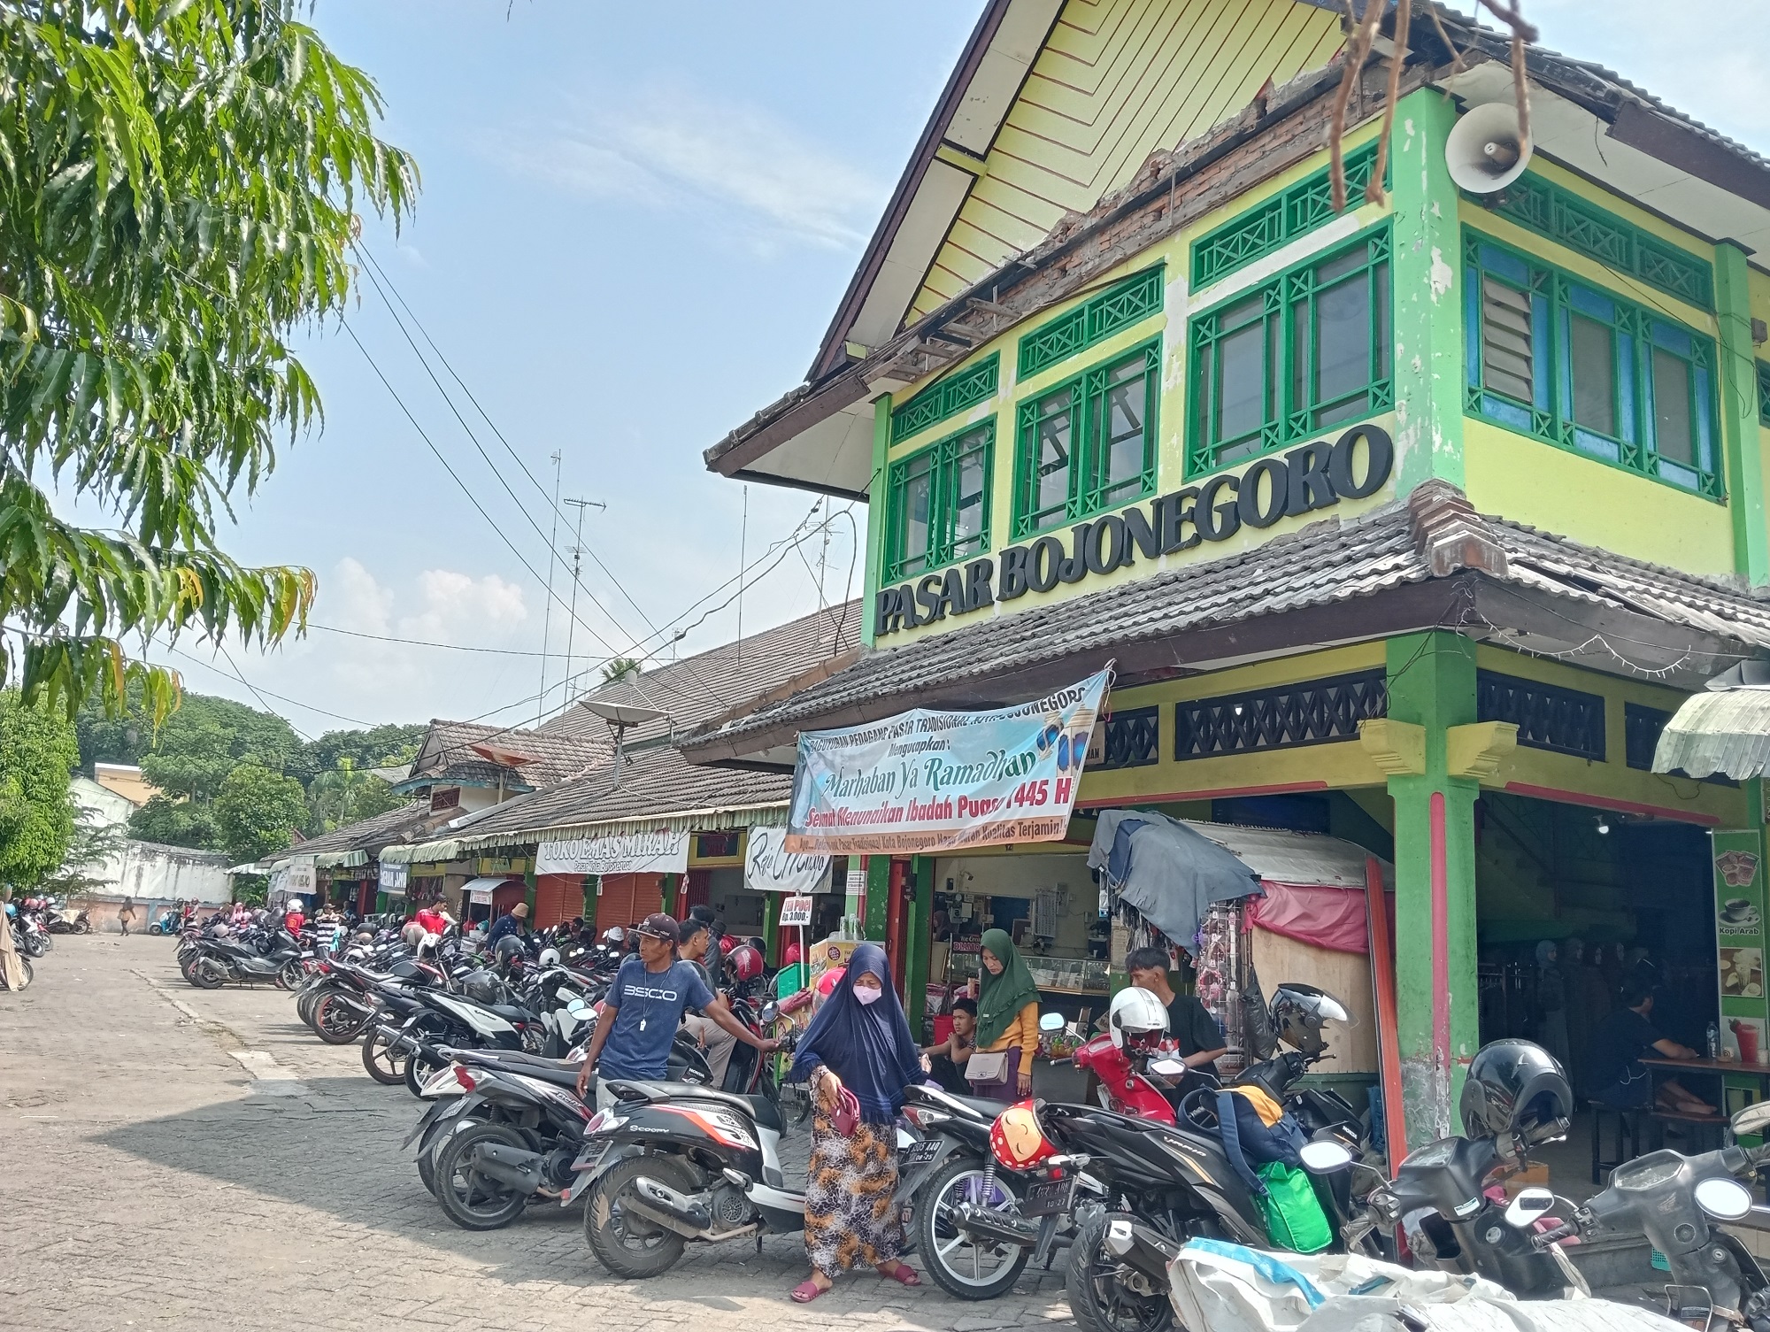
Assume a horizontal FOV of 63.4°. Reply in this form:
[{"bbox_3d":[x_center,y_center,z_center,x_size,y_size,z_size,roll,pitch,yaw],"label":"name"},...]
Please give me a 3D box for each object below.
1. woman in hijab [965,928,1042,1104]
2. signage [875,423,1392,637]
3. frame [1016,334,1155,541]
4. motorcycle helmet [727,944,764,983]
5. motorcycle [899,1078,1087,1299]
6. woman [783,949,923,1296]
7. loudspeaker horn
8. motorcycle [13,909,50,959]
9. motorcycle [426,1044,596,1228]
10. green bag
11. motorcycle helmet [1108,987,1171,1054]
[{"bbox_3d":[0.632,2.206,7.684,0.380,1.580,0.480,14,-15,-42],"label":"woman in hijab"},{"bbox_3d":[1.445,-0.897,11.230,0.100,0.489,6.210,10,-13,-29],"label":"signage"},{"bbox_3d":[1.565,-1.767,11.385,0.100,1.255,1.850,10,-13,-29],"label":"frame"},{"bbox_3d":[-0.984,2.095,10.100,0.290,0.260,0.250,9,-13,-27],"label":"motorcycle helmet"},{"bbox_3d":[0.889,2.263,6.580,1.920,1.120,0.700,11,-13,-32],"label":"motorcycle"},{"bbox_3d":[-0.082,1.964,6.369,0.570,1.510,0.450,2,-11,9],"label":"woman"},{"bbox_3d":[3.609,-3.000,8.368,0.500,0.500,0.470,-7,5,43],"label":"loudspeaker horn"},{"bbox_3d":[-19.264,5.840,31.544,1.880,1.060,0.680,6,-11,-13],"label":"motorcycle"},{"bbox_3d":[-1.455,2.284,7.359,1.880,1.090,0.680,11,-14,-34],"label":"motorcycle"},{"bbox_3d":[1.727,2.288,6.080,0.250,0.370,0.230,-11,-1,-35],"label":"green bag"},{"bbox_3d":[1.168,1.630,6.600,0.260,0.280,0.320,8,-2,-21],"label":"motorcycle helmet"}]

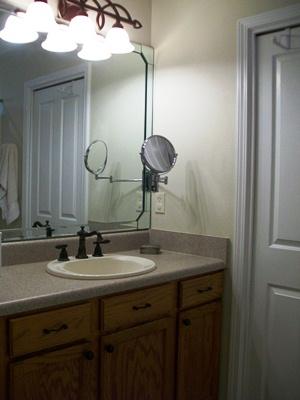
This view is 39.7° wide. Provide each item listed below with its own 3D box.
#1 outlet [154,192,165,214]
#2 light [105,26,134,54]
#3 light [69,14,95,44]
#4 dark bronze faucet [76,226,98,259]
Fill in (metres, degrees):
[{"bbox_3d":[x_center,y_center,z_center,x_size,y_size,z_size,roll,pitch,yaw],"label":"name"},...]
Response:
[{"bbox_3d":[0.057,0.018,2.370,0.010,0.116,0.071,-1,3,-43],"label":"outlet"},{"bbox_3d":[-0.163,-0.820,2.107,0.168,0.104,0.168,0,2,0],"label":"light"},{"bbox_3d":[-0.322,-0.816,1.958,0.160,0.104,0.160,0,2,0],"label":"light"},{"bbox_3d":[-0.272,0.200,1.885,0.058,0.152,0.175,-1,3,-43],"label":"dark bronze faucet"}]

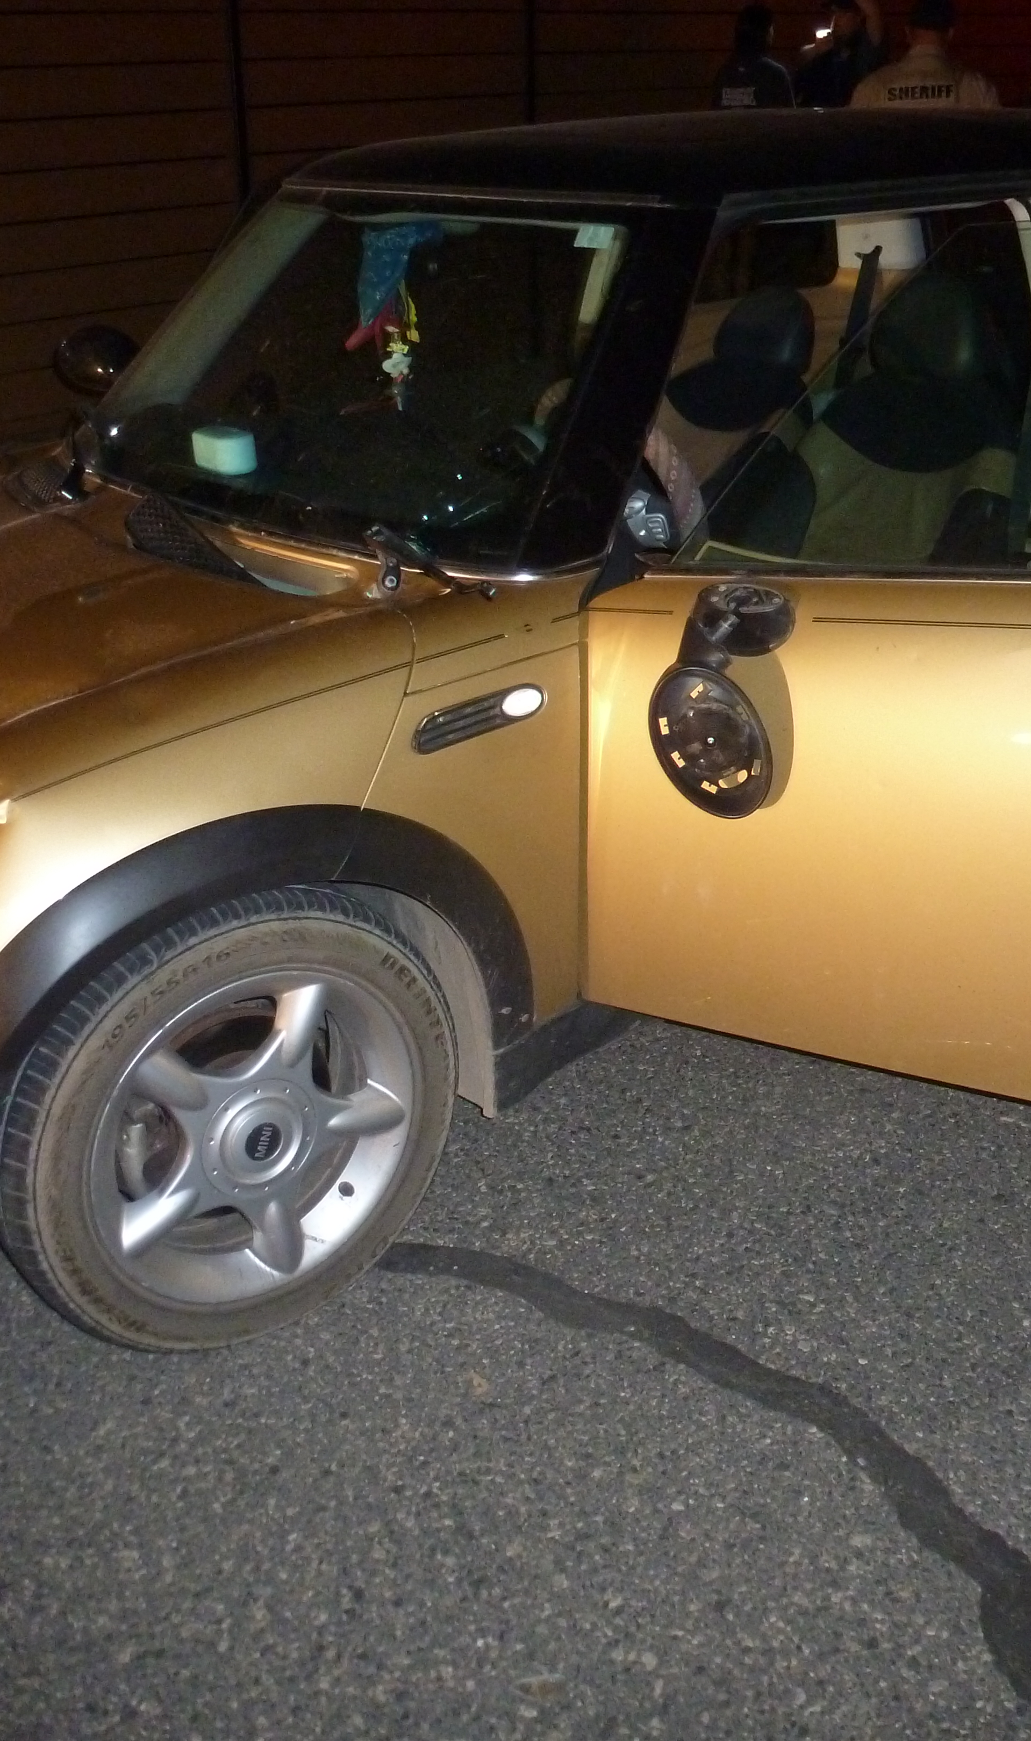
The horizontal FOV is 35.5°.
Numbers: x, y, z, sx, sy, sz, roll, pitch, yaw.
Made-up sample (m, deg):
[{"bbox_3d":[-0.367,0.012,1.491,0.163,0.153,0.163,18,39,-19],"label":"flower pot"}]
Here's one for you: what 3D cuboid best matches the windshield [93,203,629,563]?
[{"bbox_3d":[-0.334,-0.826,2.581,1.407,0.146,0.672,28,85,49],"label":"windshield"}]

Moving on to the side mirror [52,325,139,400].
[{"bbox_3d":[-0.842,-1.031,3.259,0.131,0.156,0.201,-19,29,-30],"label":"side mirror"}]

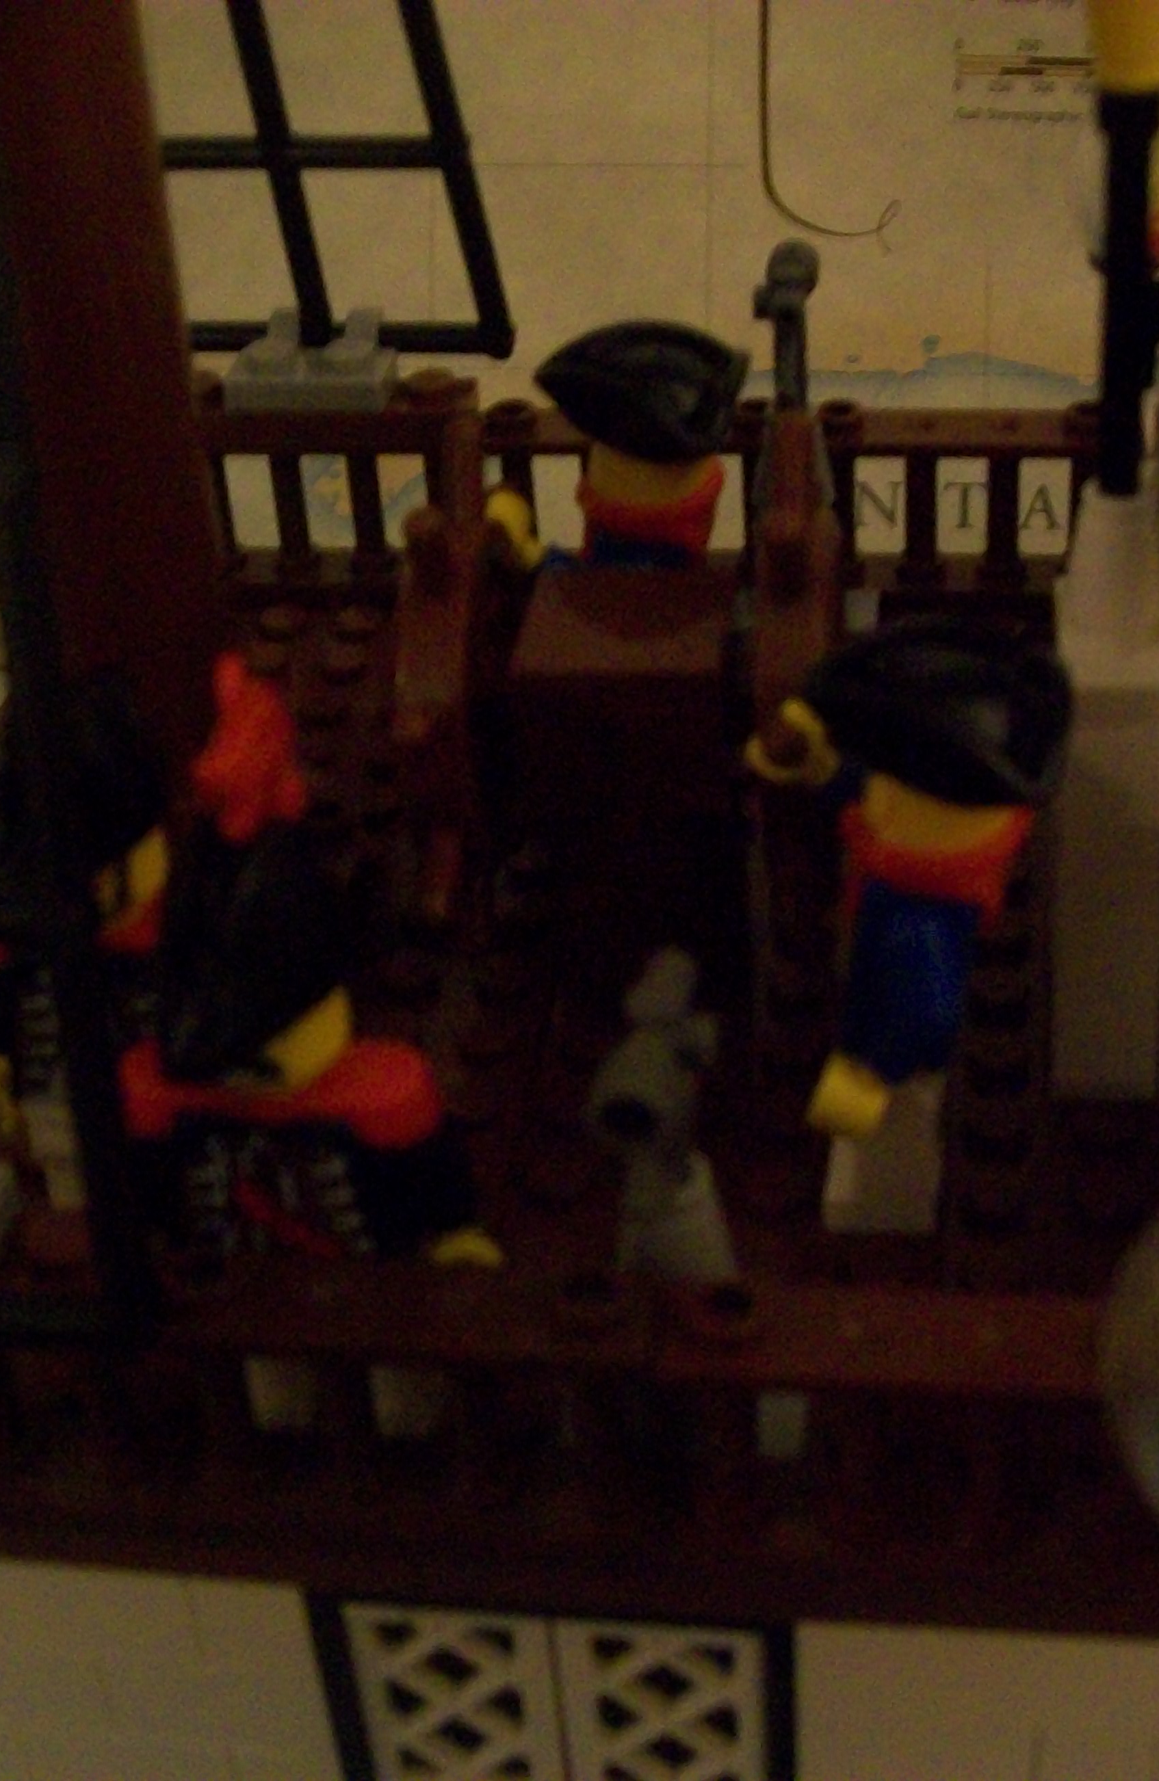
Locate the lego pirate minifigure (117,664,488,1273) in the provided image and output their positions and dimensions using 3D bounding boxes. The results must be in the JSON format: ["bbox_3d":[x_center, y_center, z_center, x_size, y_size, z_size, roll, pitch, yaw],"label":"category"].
[{"bbox_3d":[-0.018,0.011,0.155,0.024,0.059,0.017,1,37,9],"label":"lego pirate minifigure"}]

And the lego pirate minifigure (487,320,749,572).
[{"bbox_3d":[0.005,-0.029,0.218,0.021,0.046,0.023,-9,37,-5],"label":"lego pirate minifigure"}]

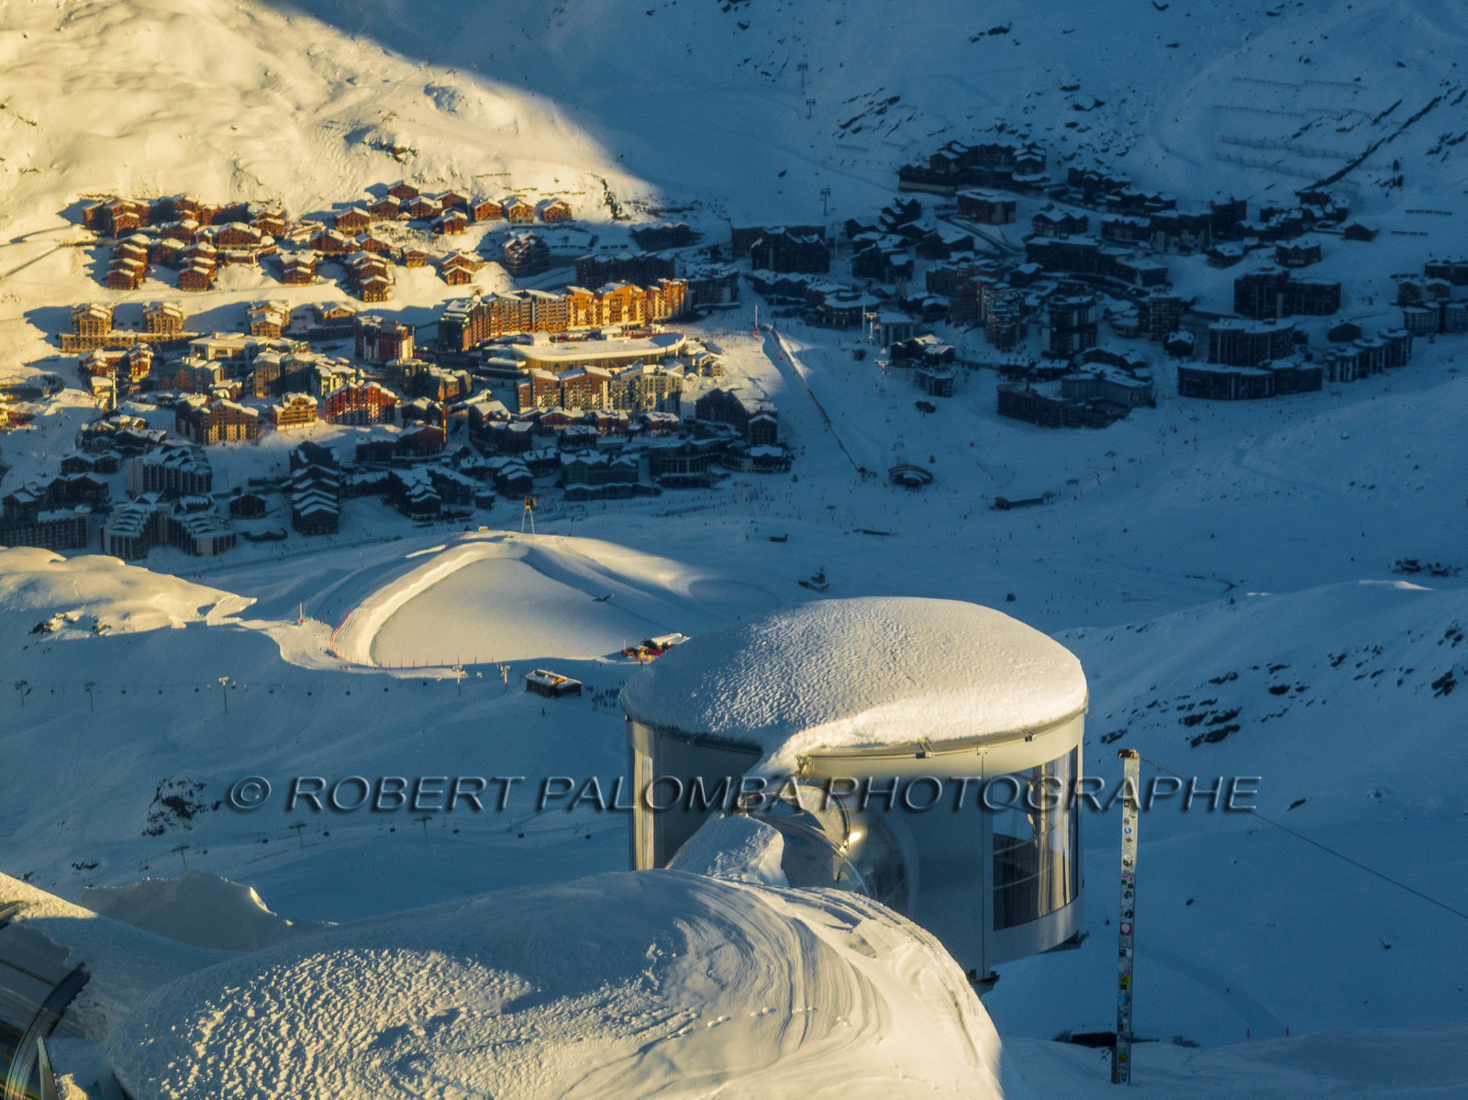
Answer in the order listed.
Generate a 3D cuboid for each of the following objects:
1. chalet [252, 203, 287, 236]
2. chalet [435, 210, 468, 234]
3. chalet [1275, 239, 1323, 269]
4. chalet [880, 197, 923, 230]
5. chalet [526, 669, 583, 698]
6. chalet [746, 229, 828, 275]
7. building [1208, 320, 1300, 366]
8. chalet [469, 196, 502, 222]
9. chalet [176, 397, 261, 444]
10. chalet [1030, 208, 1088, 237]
[{"bbox_3d":[-271.945,-193.556,3996.083,18.000,15.500,20.000,2,14,8],"label":"chalet"},{"bbox_3d":[-175.710,-204.570,4250.400,17.200,12.650,14.670,-5,15,-18],"label":"chalet"},{"bbox_3d":[346.110,-181.610,4177.540,27.830,13.660,18.220,1,14,5],"label":"chalet"},{"bbox_3d":[109.230,-219.430,4452.480,20.300,16.200,20.300,7,16,27],"label":"chalet"},{"bbox_3d":[-90.060,65.720,3413.120,15.200,9.000,26.000,-11,17,-36],"label":"chalet"},{"bbox_3d":[34.260,-183.770,4204.860,49.080,25.300,18.220,0,14,0],"label":"chalet"},{"bbox_3d":[323.740,-128.660,4254.450,54.800,21.900,27.400,-1,14,-6],"label":"building"},{"bbox_3d":[-155.810,-213.560,4272.660,17.200,12.850,14.170,-5,15,-19],"label":"chalet"},{"bbox_3d":[-313.780,-83.280,4154.100,34.500,27.400,38.600,-7,16,-27],"label":"chalet"},{"bbox_3d":[193.161,-194.212,4040.727,31.000,13.500,15.000,-3,15,-12],"label":"chalet"}]

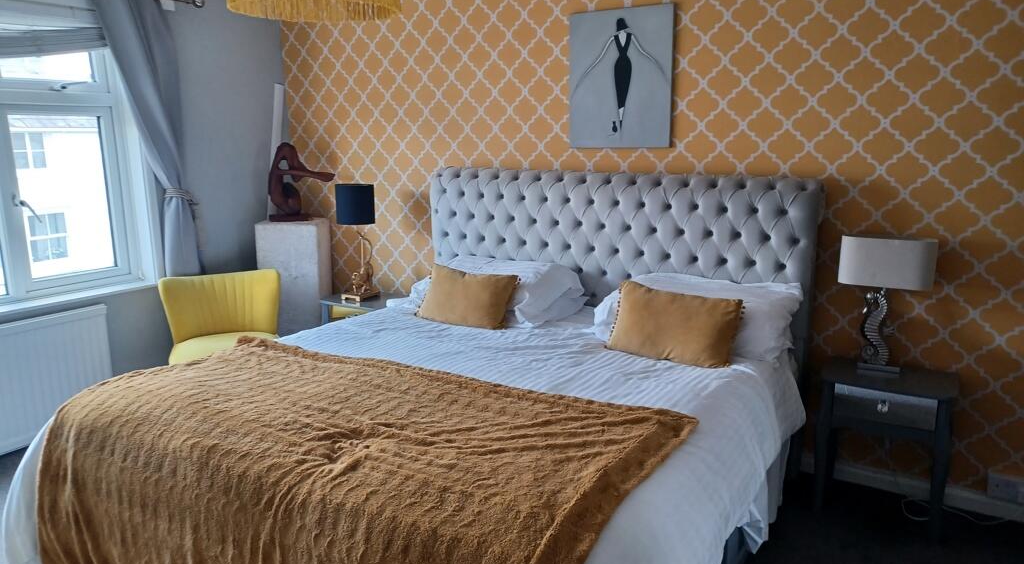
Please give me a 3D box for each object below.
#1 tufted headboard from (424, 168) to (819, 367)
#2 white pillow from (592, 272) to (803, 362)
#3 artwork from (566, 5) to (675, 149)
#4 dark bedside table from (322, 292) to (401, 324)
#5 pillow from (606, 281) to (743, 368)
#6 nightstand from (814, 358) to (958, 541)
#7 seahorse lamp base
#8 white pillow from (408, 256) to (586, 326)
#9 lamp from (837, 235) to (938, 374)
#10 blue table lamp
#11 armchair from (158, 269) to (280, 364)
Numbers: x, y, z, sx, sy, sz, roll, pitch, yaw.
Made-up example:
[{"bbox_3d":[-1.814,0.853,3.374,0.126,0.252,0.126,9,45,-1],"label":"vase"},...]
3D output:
[{"bbox_3d":[0.414,0.100,3.443,1.855,1.220,0.210,7,14,32],"label":"tufted headboard"},{"bbox_3d":[0.683,0.125,2.844,0.770,0.180,0.440,7,44,32],"label":"white pillow"},{"bbox_3d":[0.484,-0.903,3.305,0.500,0.600,0.030,7,14,32],"label":"artwork"},{"bbox_3d":[-0.789,0.371,4.194,0.450,0.555,0.330,7,14,32],"label":"dark bedside table"},{"bbox_3d":[0.587,0.146,2.692,0.480,0.130,0.300,7,57,32],"label":"pillow"},{"bbox_3d":[1.424,0.626,2.835,0.450,0.555,0.320,6,14,30],"label":"nightstand"},{"bbox_3d":[1.395,0.178,2.794,0.150,0.338,0.085,7,14,32],"label":"seahorse lamp base"},{"bbox_3d":[-0.100,0.033,3.337,0.780,0.180,0.440,7,44,32],"label":"white pillow"},{"bbox_3d":[1.397,0.091,2.780,0.315,0.515,0.170,6,14,29],"label":"lamp"},{"bbox_3d":[-0.855,-0.221,4.111,0.210,0.640,0.210,-1,12,0],"label":"blue table lamp"},{"bbox_3d":[-1.416,0.390,3.638,0.550,0.775,0.600,-5,13,-17],"label":"armchair"}]

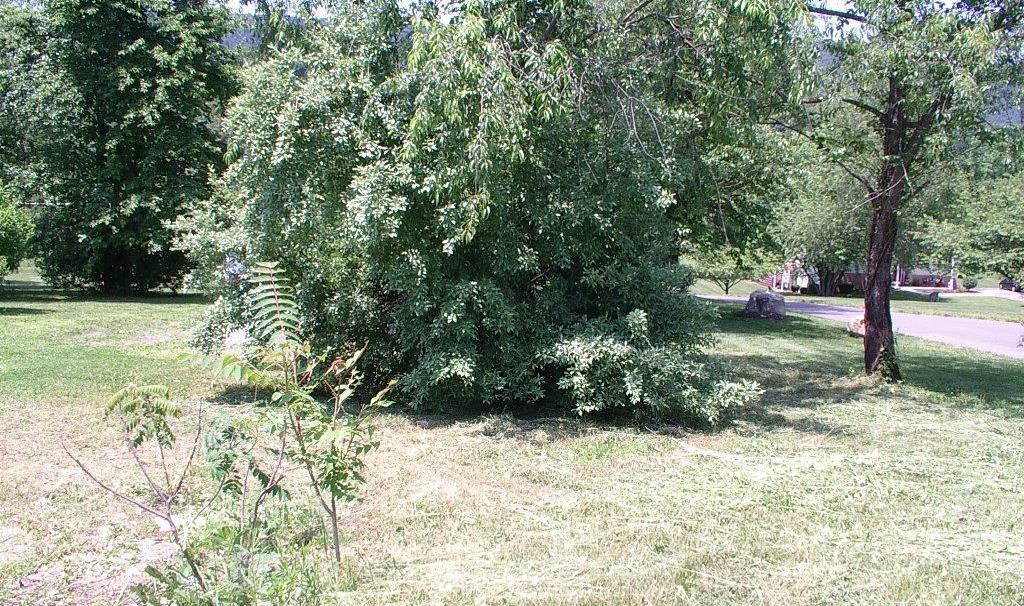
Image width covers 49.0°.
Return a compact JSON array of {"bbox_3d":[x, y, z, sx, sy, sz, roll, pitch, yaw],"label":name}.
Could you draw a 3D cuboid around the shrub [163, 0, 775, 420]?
[{"bbox_3d":[-0.470,-1.050,11.900,6.000,4.200,4.300,0,3,0],"label":"shrub"}]

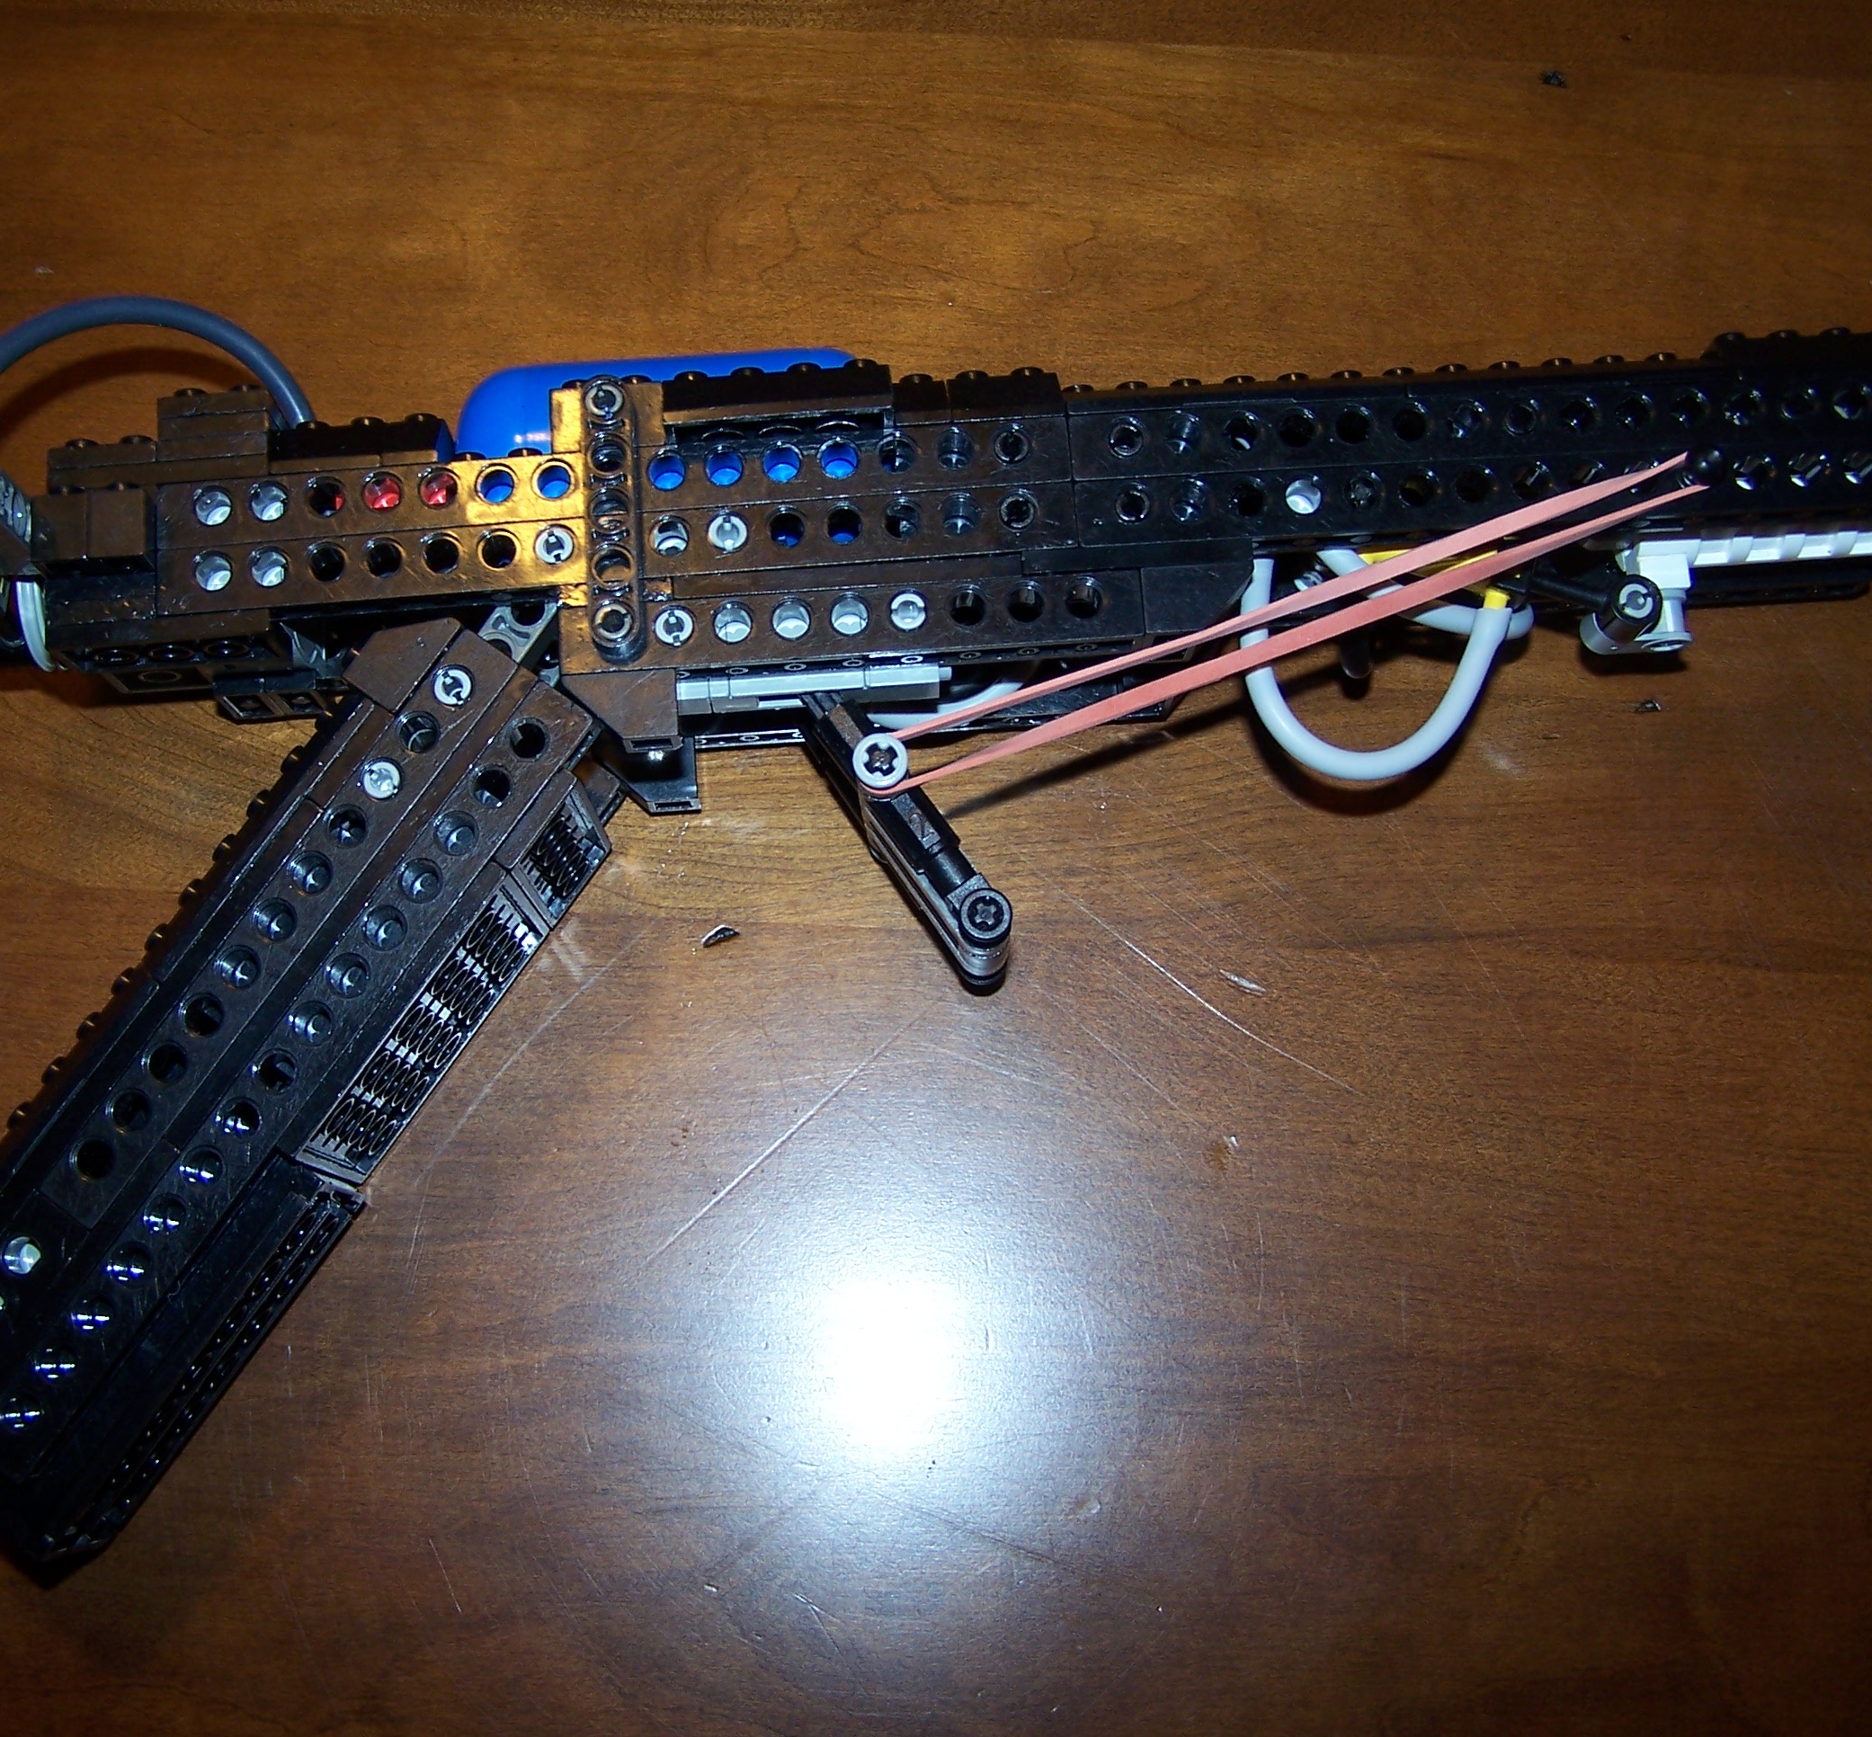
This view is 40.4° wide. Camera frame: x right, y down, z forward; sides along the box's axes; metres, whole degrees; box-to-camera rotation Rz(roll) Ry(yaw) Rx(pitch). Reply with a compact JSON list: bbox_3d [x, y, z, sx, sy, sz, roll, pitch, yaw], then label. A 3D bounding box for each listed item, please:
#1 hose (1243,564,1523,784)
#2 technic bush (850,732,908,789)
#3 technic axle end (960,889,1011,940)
[{"bbox_3d":[0.063,-0.029,0.362,0.039,0.012,0.033,-4,78,0],"label":"hose"},{"bbox_3d":[-0.007,-0.014,0.346,0.007,0.008,0.007,-4,78,0],"label":"technic bush"},{"bbox_3d":[0.007,0.007,0.353,0.007,0.008,0.007,-4,78,0],"label":"technic axle end"}]

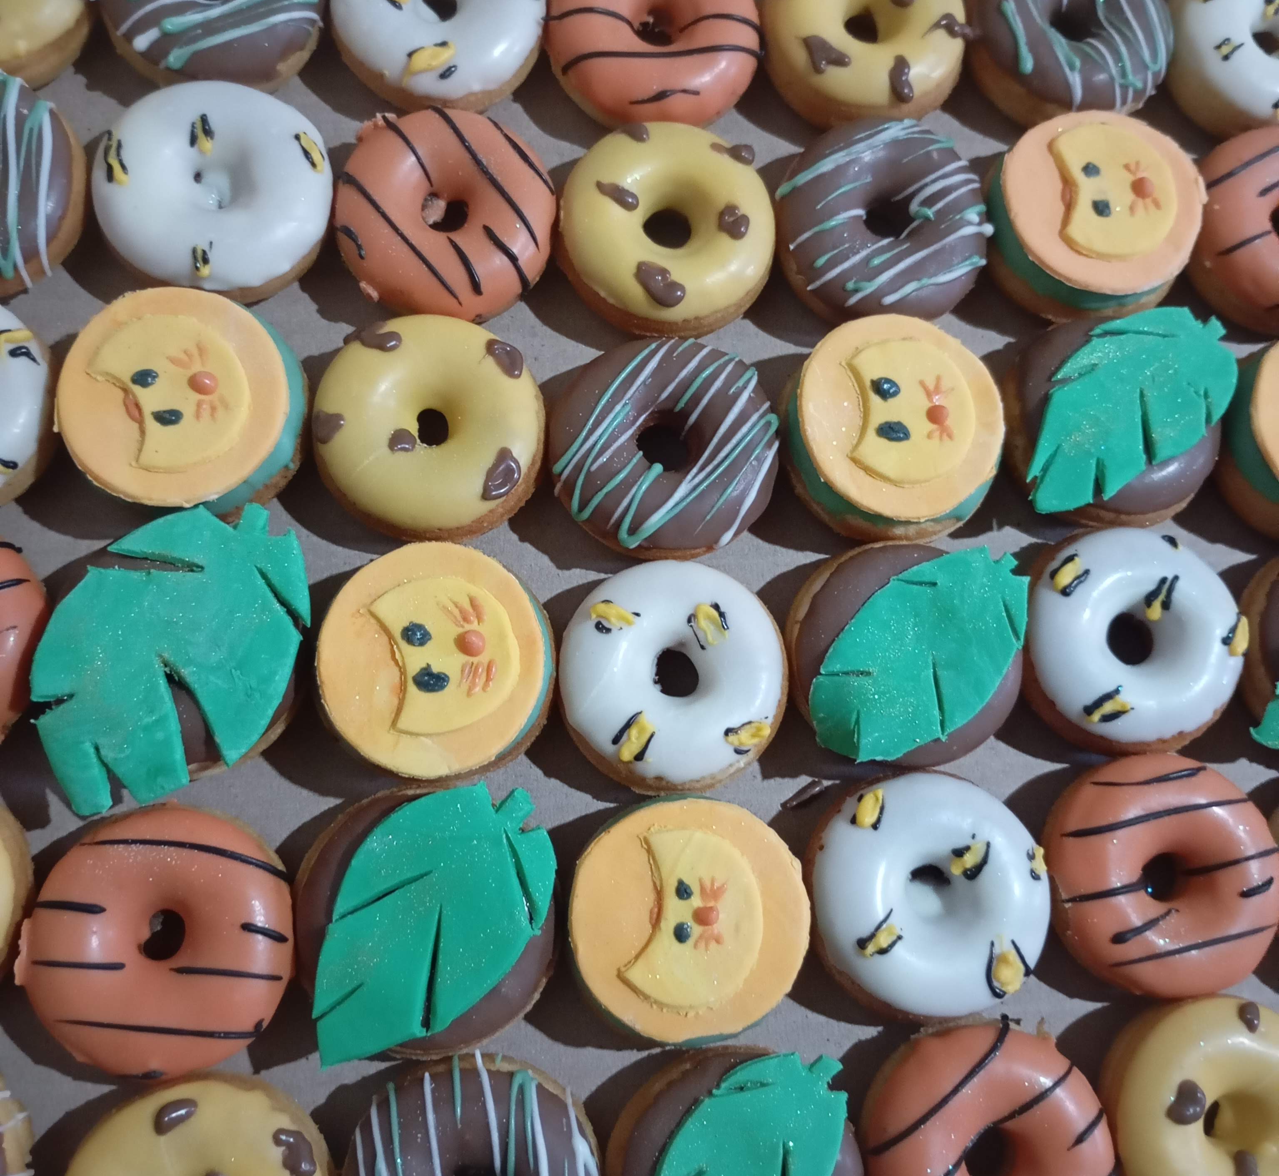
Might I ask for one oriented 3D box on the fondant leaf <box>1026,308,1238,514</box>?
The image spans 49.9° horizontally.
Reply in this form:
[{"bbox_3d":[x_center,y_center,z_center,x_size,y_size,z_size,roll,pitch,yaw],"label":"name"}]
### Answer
[{"bbox_3d":[0.121,-0.045,0.347,0.076,0.007,0.038,-40,84,-16],"label":"fondant leaf"}]

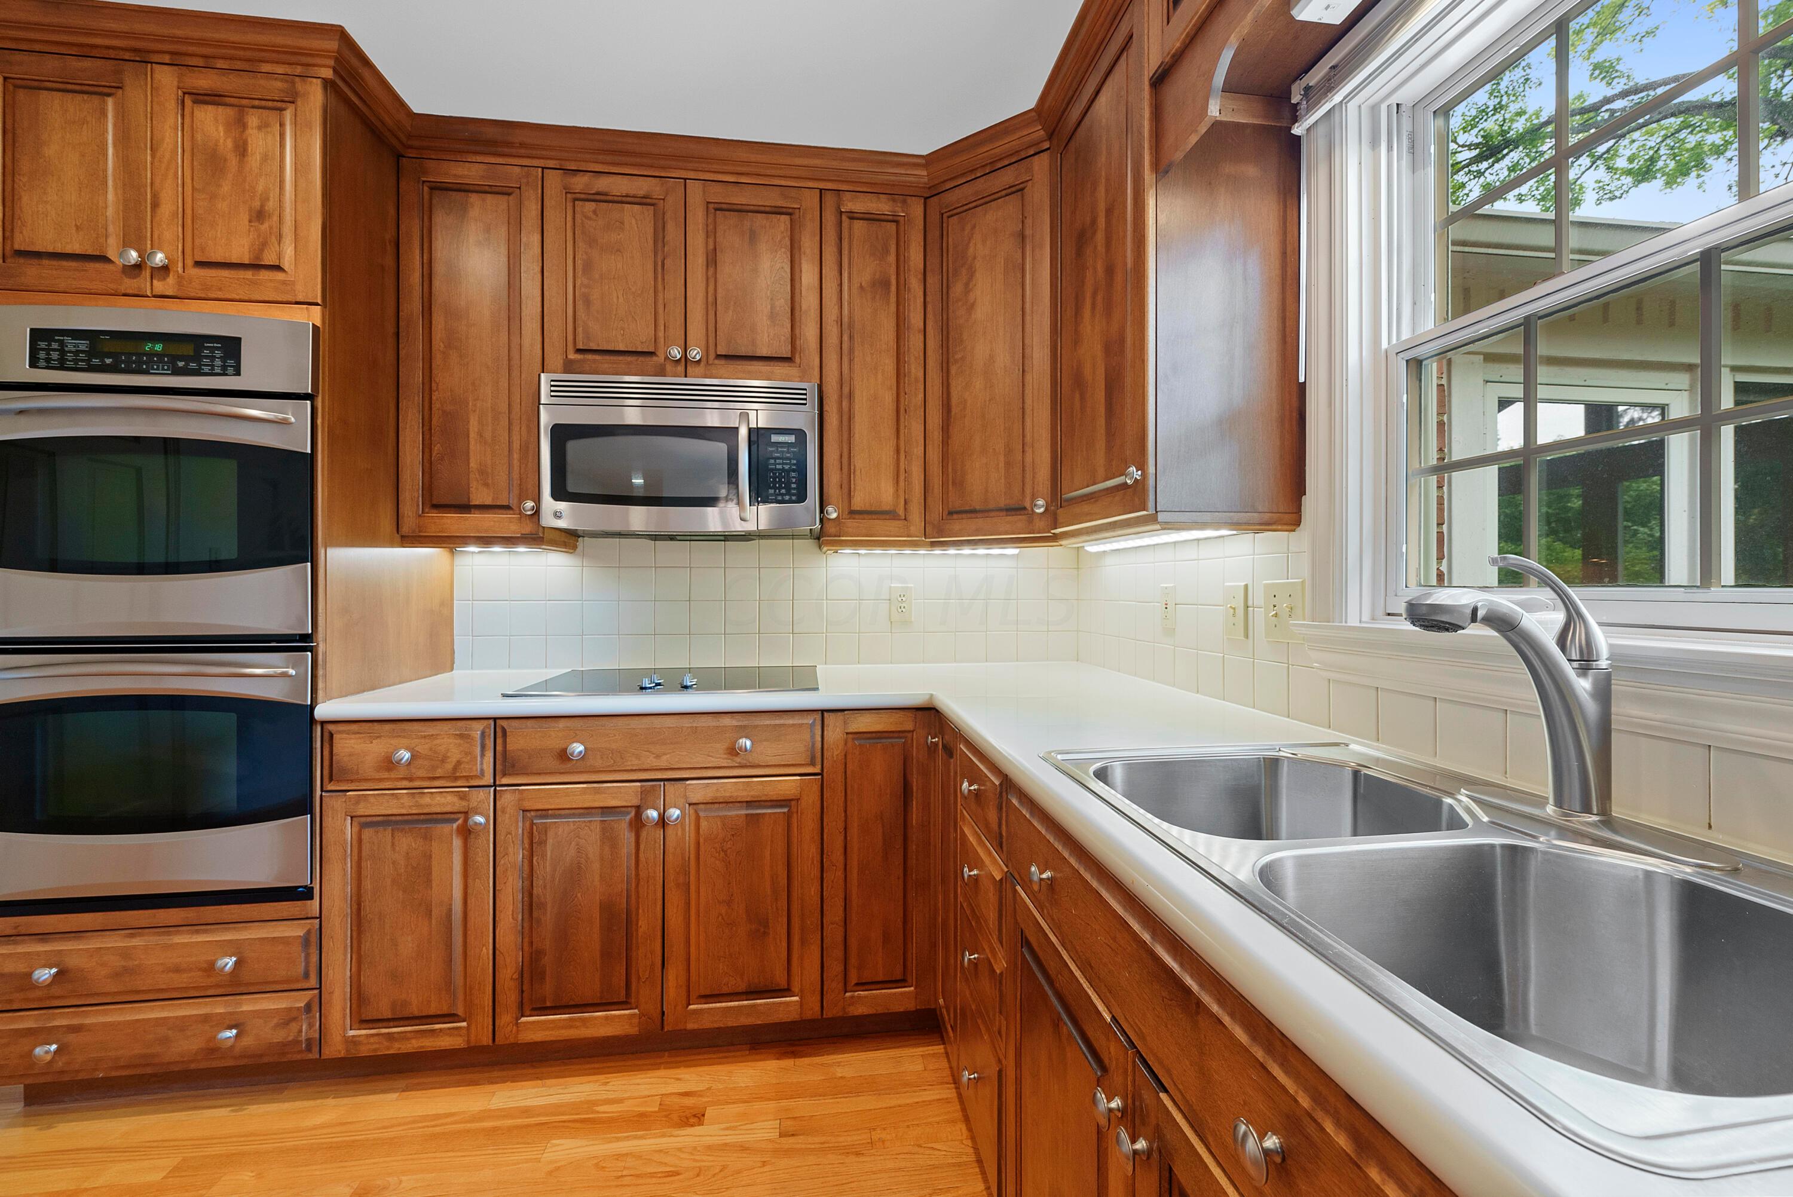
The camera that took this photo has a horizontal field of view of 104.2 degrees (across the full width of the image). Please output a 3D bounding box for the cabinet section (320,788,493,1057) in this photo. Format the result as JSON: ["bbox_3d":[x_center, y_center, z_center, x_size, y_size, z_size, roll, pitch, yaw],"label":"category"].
[{"bbox_3d":[-1.164,0.746,1.909,0.368,0.601,0.602,0,0,-8],"label":"cabinet section"}]

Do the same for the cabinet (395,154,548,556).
[{"bbox_3d":[-1.176,-0.670,2.056,0.365,1.023,0.324,0,1,-8],"label":"cabinet"}]

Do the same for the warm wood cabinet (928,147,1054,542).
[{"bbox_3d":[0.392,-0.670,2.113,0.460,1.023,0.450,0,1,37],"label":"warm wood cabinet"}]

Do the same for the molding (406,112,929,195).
[{"bbox_3d":[-0.619,-1.227,1.937,1.432,0.080,0.075,0,1,-8],"label":"molding"}]

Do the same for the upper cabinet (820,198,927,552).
[{"bbox_3d":[-0.087,-0.671,2.203,0.308,1.023,0.324,0,1,-8],"label":"upper cabinet"}]

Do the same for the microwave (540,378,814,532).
[{"bbox_3d":[-0.617,-0.399,2.106,0.756,0.430,0.379,0,1,-8],"label":"microwave"}]

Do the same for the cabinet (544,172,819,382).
[{"bbox_3d":[-0.617,-0.902,2.129,0.762,0.561,0.324,0,1,-8],"label":"cabinet"}]

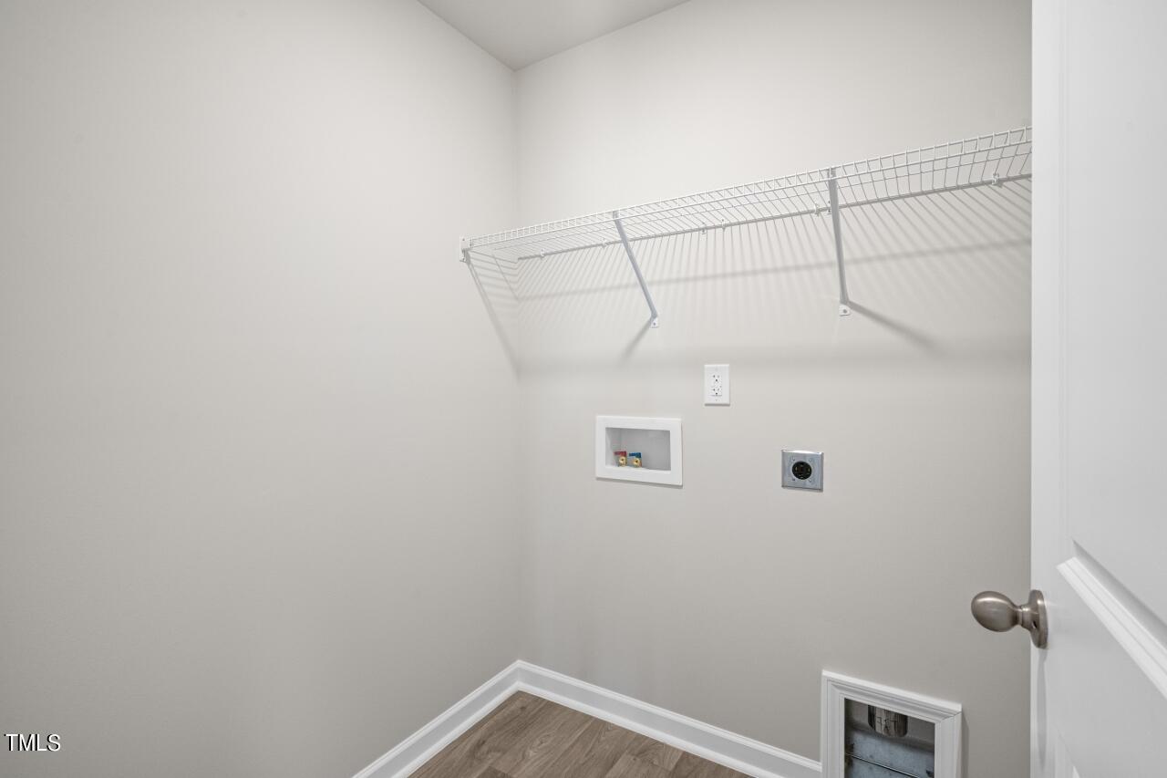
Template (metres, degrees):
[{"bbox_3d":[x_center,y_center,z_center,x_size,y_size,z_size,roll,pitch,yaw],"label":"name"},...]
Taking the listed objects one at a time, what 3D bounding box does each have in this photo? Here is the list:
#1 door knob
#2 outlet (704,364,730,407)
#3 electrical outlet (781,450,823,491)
[{"bbox_3d":[0.520,0.276,0.639,0.068,0.066,0.066,0,0,31],"label":"door knob"},{"bbox_3d":[0.423,-0.013,1.642,0.079,0.124,0.008,0,0,31],"label":"outlet"},{"bbox_3d":[0.640,0.237,1.512,0.114,0.114,0.008,0,0,31],"label":"electrical outlet"}]

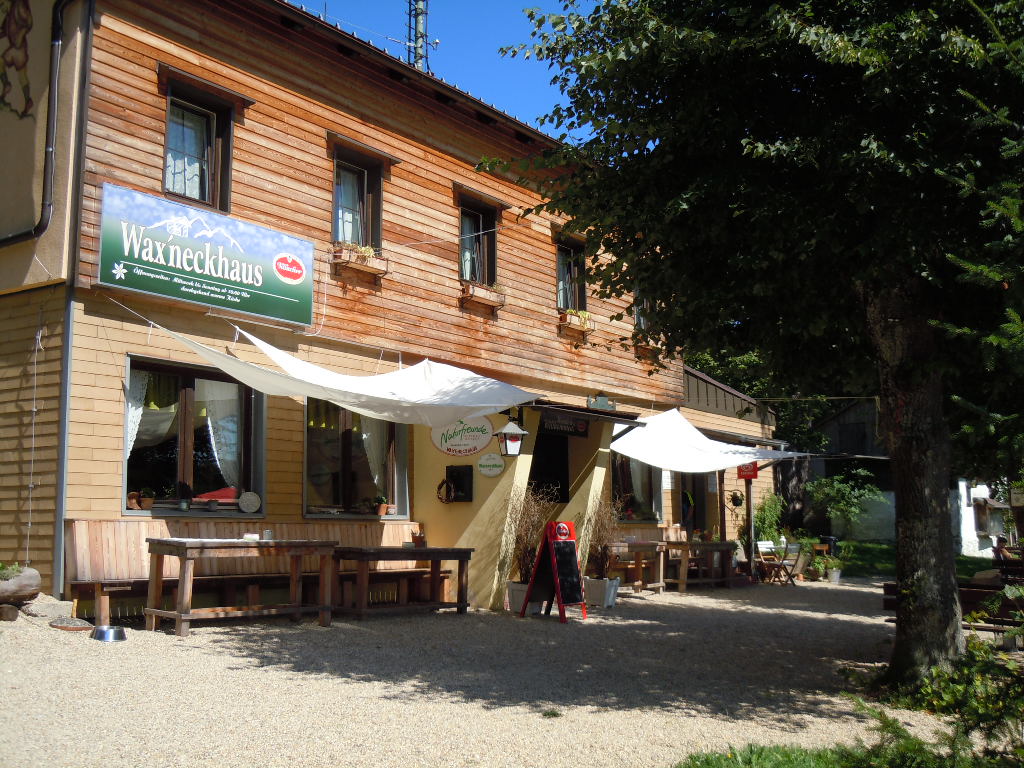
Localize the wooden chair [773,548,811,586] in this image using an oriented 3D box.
[{"bbox_3d":[5.308,3.442,22.084,0.470,0.800,0.430,-4,-9,28],"label":"wooden chair"}]

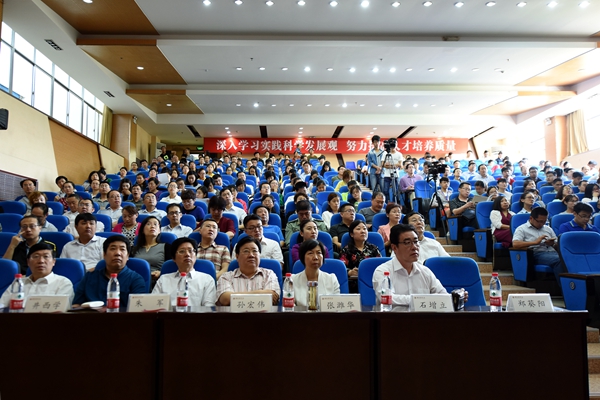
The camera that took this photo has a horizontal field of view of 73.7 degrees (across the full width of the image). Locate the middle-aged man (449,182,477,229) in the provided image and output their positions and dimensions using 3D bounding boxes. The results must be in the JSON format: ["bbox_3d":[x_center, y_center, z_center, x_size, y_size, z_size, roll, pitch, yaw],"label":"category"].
[{"bbox_3d":[2.645,0.310,6.393,0.540,1.207,0.780,1,-4,-15],"label":"middle-aged man"}]

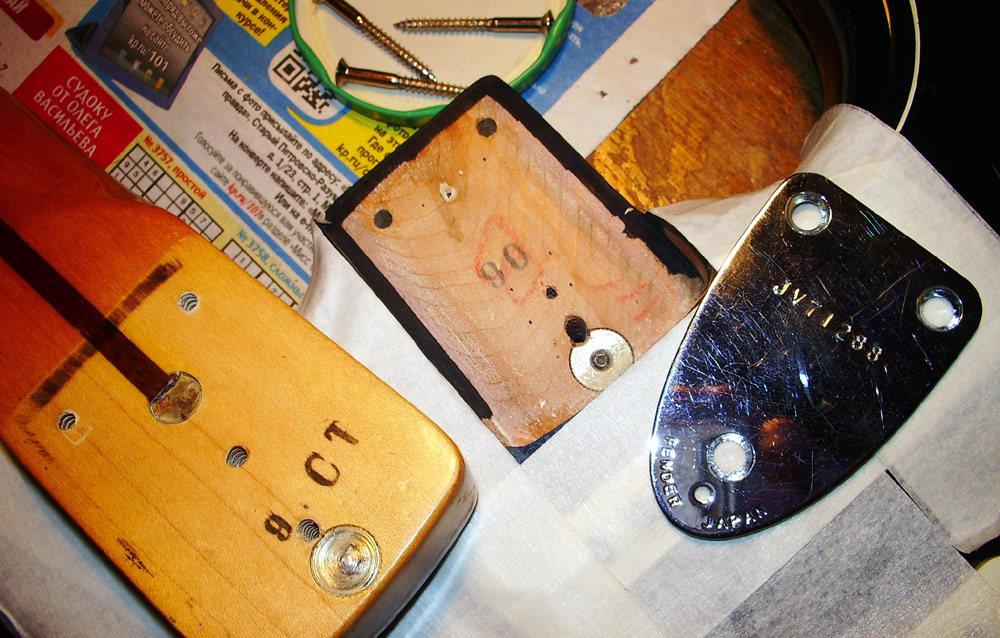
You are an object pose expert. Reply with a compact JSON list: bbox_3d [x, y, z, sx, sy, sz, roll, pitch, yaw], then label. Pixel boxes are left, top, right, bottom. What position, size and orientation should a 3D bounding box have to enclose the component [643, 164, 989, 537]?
[{"bbox_3d":[0.061,0.012,0.218,0.053,0.003,0.081,39,84,11],"label":"component"}]

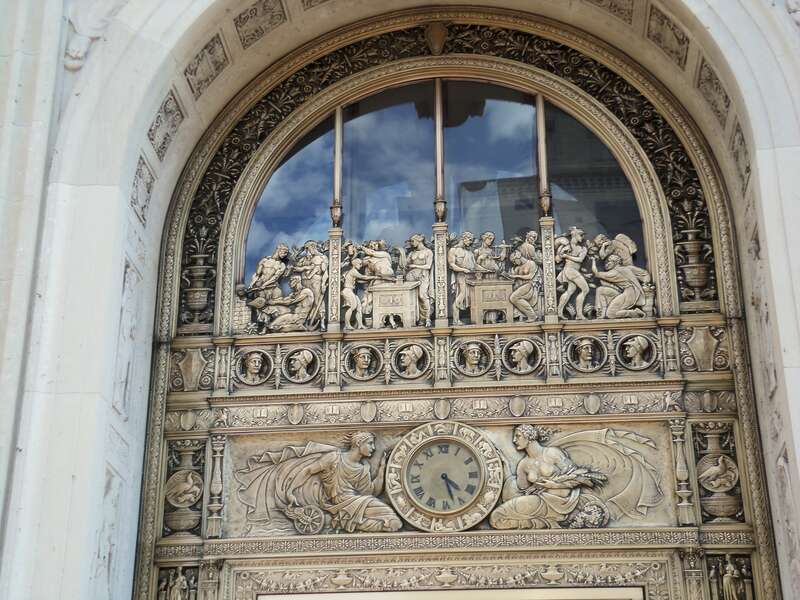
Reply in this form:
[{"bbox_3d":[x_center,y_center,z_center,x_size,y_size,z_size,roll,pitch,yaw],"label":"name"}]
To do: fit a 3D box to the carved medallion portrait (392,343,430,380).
[{"bbox_3d":[0.090,0.485,11.297,0.298,0.309,0.090,-2,-26,5],"label":"carved medallion portrait"}]

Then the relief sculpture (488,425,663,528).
[{"bbox_3d":[1.310,1.324,10.753,1.295,0.783,0.180,-2,-26,5],"label":"relief sculpture"}]

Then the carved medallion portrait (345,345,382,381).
[{"bbox_3d":[-0.326,0.558,12.822,0.350,0.350,0.090,-2,-28,4],"label":"carved medallion portrait"}]

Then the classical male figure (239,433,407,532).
[{"bbox_3d":[-0.610,1.389,10.913,1.277,0.796,0.180,-2,-26,5],"label":"classical male figure"}]

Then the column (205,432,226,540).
[{"bbox_3d":[-1.596,1.604,12.389,0.180,0.950,0.150,-2,-28,4],"label":"column"}]

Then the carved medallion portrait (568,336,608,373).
[{"bbox_3d":[1.649,0.480,12.667,0.350,0.350,0.090,-2,-28,4],"label":"carved medallion portrait"}]

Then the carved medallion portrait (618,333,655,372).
[{"bbox_3d":[2.085,0.461,12.634,0.350,0.350,0.090,-2,-28,4],"label":"carved medallion portrait"}]

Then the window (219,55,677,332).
[{"bbox_3d":[0.365,-0.915,12.007,3.771,2.566,0.280,-2,-26,5],"label":"window"}]

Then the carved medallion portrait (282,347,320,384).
[{"bbox_3d":[-0.884,0.585,12.863,0.350,0.350,0.090,-2,-28,4],"label":"carved medallion portrait"}]

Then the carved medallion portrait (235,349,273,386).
[{"bbox_3d":[-1.318,0.605,12.895,0.350,0.350,0.090,-2,-28,4],"label":"carved medallion portrait"}]

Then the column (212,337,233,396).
[{"bbox_3d":[-1.412,0.528,11.409,0.148,0.507,0.080,-2,-26,5],"label":"column"}]

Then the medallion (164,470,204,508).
[{"bbox_3d":[-1.662,1.463,11.061,0.302,0.295,0.080,-2,-26,5],"label":"medallion"}]

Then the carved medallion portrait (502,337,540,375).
[{"bbox_3d":[0.952,0.443,11.231,0.293,0.290,0.090,-2,-26,5],"label":"carved medallion portrait"}]

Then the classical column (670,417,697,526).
[{"bbox_3d":[2.114,1.276,10.695,0.164,0.841,0.160,-2,-26,5],"label":"classical column"}]

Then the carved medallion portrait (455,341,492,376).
[{"bbox_3d":[0.653,0.519,12.745,0.350,0.350,0.090,-2,-28,4],"label":"carved medallion portrait"}]

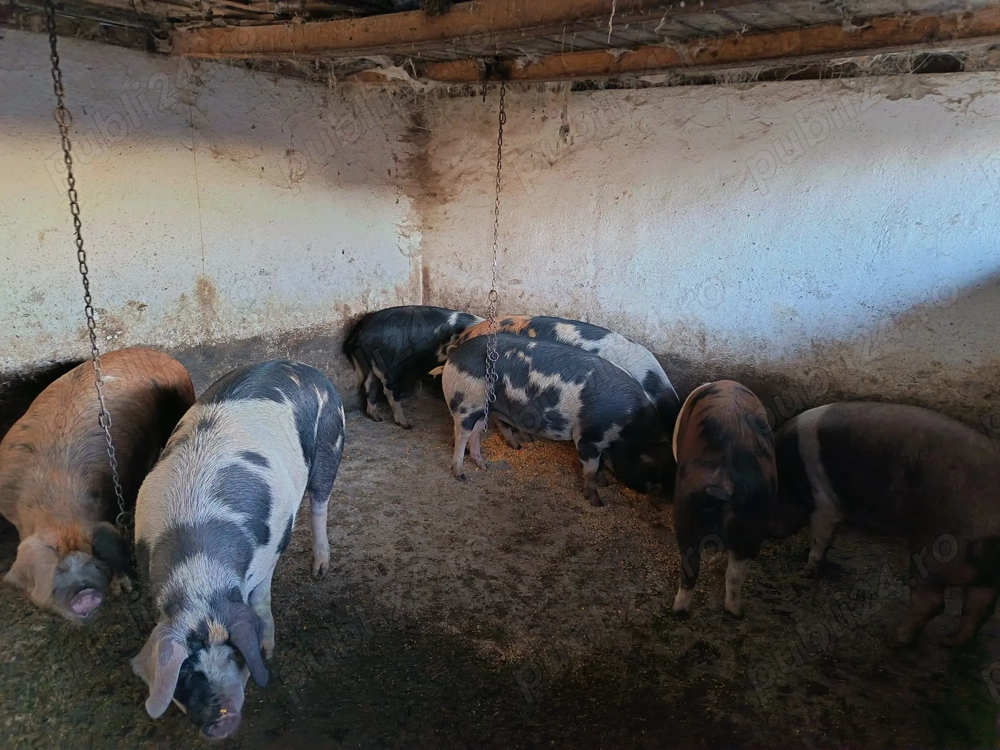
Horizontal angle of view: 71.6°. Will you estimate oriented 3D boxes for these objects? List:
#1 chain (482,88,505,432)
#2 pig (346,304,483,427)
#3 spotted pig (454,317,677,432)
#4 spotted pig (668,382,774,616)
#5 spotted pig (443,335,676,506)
[{"bbox_3d":[-0.019,-0.428,2.827,0.060,1.439,0.050,2,17,0],"label":"chain"},{"bbox_3d":[-0.359,-0.037,3.898,1.100,0.700,0.340,5,17,9],"label":"pig"},{"bbox_3d":[0.297,0.081,3.540,1.170,0.730,0.360,8,18,17],"label":"spotted pig"},{"bbox_3d":[0.842,0.352,2.727,0.360,0.720,1.120,6,17,13],"label":"spotted pig"},{"bbox_3d":[0.268,0.190,3.207,1.150,0.710,0.360,7,17,15],"label":"spotted pig"}]

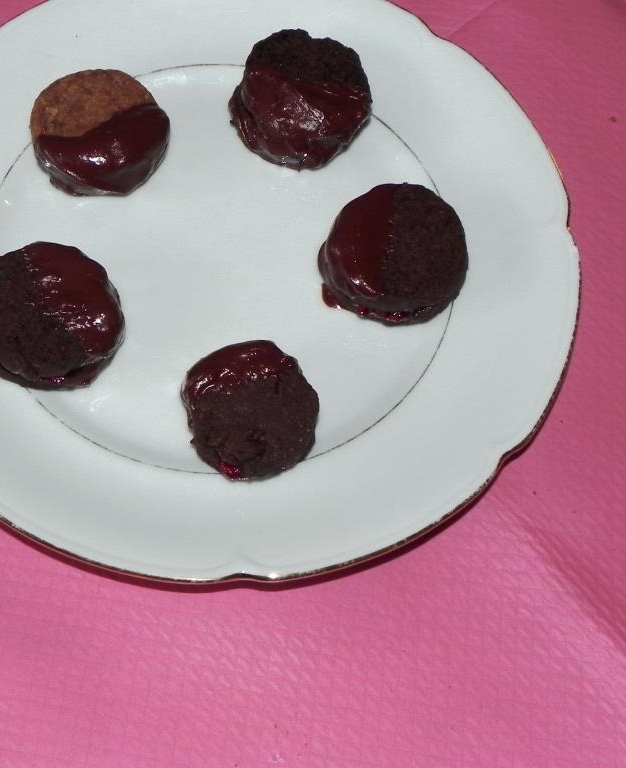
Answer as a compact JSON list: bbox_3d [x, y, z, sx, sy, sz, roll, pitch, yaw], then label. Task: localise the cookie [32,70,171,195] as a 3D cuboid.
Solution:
[{"bbox_3d":[-0.076,-0.091,0.438,0.049,0.014,0.049,2,64,-4],"label":"cookie"}]

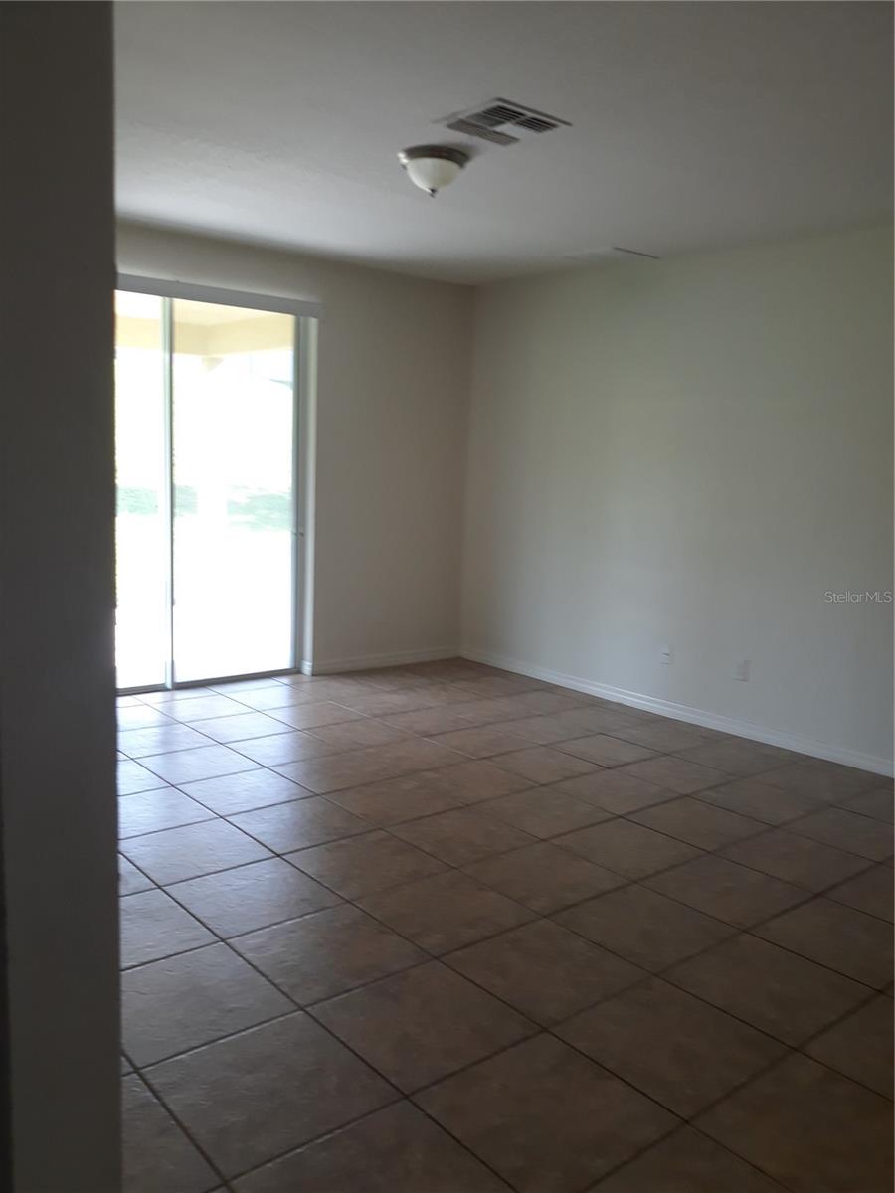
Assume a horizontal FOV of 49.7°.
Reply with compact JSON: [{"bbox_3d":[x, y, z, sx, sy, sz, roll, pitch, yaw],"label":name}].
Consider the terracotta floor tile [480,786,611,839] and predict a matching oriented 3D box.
[{"bbox_3d":[0.409,0.931,4.169,0.457,0.010,0.457,-4,10,-39],"label":"terracotta floor tile"}]

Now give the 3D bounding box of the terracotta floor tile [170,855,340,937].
[{"bbox_3d":[-0.657,1.014,3.288,0.457,0.010,0.457,-4,10,-39],"label":"terracotta floor tile"}]

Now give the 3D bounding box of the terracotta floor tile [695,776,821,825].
[{"bbox_3d":[1.414,0.937,4.397,0.454,0.012,0.452,-4,10,-40],"label":"terracotta floor tile"}]

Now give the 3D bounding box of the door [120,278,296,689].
[{"bbox_3d":[-1.699,-0.620,5.926,1.830,2.420,0.110,-5,10,-39],"label":"door"}]

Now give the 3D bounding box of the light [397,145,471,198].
[{"bbox_3d":[-0.058,-1.767,4.059,0.310,0.171,0.310,2,8,0],"label":"light"}]

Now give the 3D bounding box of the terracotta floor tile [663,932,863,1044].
[{"bbox_3d":[0.935,1.139,2.821,0.454,0.012,0.452,-4,10,-40],"label":"terracotta floor tile"}]

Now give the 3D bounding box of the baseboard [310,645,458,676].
[{"bbox_3d":[-0.420,0.462,6.965,1.284,0.088,0.015,-4,10,-39],"label":"baseboard"}]

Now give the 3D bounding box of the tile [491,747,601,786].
[{"bbox_3d":[0.470,0.842,4.788,0.454,0.010,0.454,-5,10,-39],"label":"tile"}]

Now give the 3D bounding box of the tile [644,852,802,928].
[{"bbox_3d":[0.993,1.046,3.450,0.454,0.010,0.454,-5,10,-39],"label":"tile"}]

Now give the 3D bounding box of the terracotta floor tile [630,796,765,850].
[{"bbox_3d":[1.060,0.964,4.102,0.454,0.012,0.452,-4,10,-40],"label":"terracotta floor tile"}]

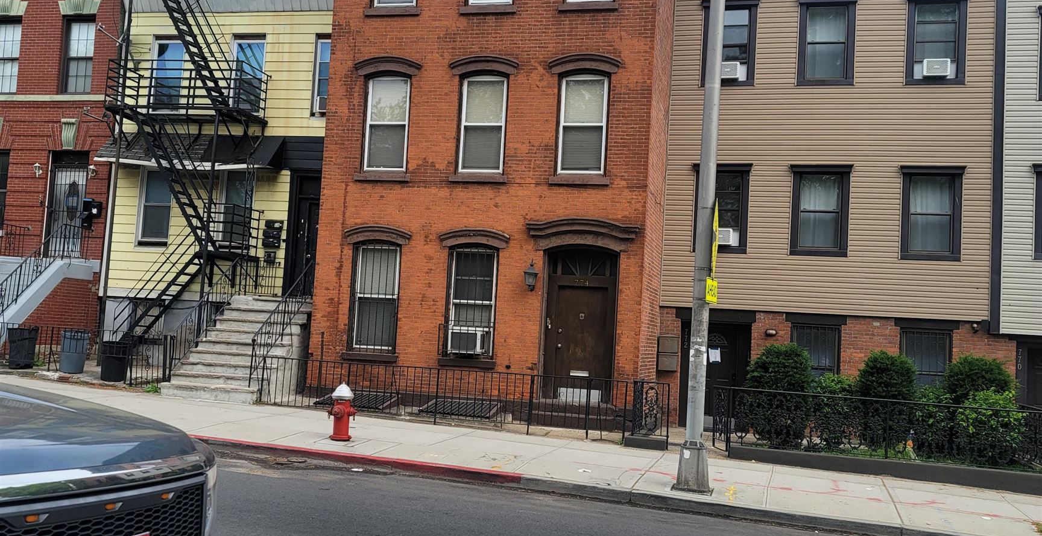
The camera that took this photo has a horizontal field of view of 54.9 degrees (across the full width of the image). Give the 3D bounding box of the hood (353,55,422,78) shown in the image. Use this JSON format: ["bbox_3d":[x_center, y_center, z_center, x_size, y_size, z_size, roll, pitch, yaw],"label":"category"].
[{"bbox_3d":[-2.434,-3.734,18.643,1.327,0.367,0.140,2,-4,14],"label":"hood"}]

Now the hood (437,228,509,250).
[{"bbox_3d":[-0.813,-0.522,17.980,1.315,0.357,0.140,2,-4,14],"label":"hood"}]

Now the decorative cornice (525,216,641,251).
[{"bbox_3d":[1.081,-0.565,17.205,1.967,0.561,0.270,2,-5,13],"label":"decorative cornice"}]

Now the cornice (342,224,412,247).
[{"bbox_3d":[-2.610,-0.596,18.419,1.327,0.367,0.140,2,-4,14],"label":"cornice"}]

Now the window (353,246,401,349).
[{"bbox_3d":[-2.637,0.519,18.121,0.915,1.972,0.150,2,-5,13],"label":"window"}]

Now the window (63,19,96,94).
[{"bbox_3d":[-9.964,-4.768,22.687,0.814,1.774,0.140,2,-5,13],"label":"window"}]

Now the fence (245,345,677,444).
[{"bbox_3d":[-1.092,2.111,16.159,6.901,0.966,0.080,2,-4,14],"label":"fence"}]

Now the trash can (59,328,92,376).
[{"bbox_3d":[-7.687,1.431,17.238,0.480,0.700,0.480,3,-4,0],"label":"trash can"}]

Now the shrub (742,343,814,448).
[{"bbox_3d":[4.064,1.990,15.879,1.081,1.631,1.060,2,-5,13],"label":"shrub"}]

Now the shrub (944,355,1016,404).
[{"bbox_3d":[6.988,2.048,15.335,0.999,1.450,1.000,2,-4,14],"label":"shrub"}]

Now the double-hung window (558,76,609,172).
[{"bbox_3d":[1.105,-2.505,17.632,0.820,1.779,0.120,2,-5,13],"label":"double-hung window"}]

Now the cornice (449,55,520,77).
[{"bbox_3d":[-0.640,-3.613,17.942,1.293,0.345,0.150,2,-5,13],"label":"cornice"}]

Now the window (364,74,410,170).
[{"bbox_3d":[-2.505,-2.678,18.773,0.836,1.777,0.100,2,-4,14],"label":"window"}]

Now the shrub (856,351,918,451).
[{"bbox_3d":[5.644,2.067,15.509,0.881,1.592,0.920,2,-5,13],"label":"shrub"}]

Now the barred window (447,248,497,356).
[{"bbox_3d":[-0.886,0.603,18.016,0.917,1.977,0.150,2,-4,14],"label":"barred window"}]

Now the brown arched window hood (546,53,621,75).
[{"bbox_3d":[1.118,-3.559,17.533,1.300,0.336,0.150,2,-5,13],"label":"brown arched window hood"}]

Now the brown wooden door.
[{"bbox_3d":[1.046,1.320,17.363,0.931,2.025,0.090,2,-5,13],"label":"brown wooden door"}]

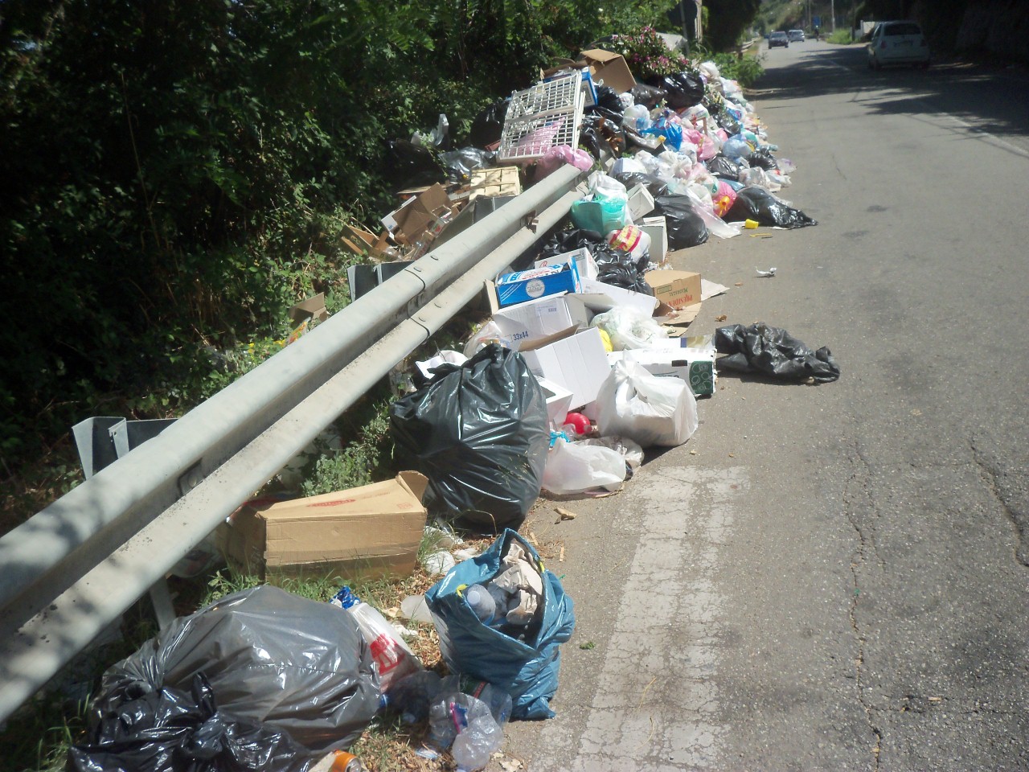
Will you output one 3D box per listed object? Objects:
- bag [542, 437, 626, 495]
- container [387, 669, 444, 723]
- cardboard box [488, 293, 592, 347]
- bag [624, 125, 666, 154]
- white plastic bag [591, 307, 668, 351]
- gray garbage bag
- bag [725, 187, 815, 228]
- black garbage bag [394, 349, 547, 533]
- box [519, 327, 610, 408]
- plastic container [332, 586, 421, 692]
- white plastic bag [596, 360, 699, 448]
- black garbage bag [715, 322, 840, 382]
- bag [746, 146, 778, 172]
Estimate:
[{"bbox_3d":[0.245,0.290,3.690,0.320,0.170,0.260,1,19,14],"label":"bag"},{"bbox_3d":[-0.242,0.754,2.460,0.200,0.100,0.100,-12,19,-18],"label":"container"},{"bbox_3d":[0.133,-0.330,5.150,0.420,0.270,0.320,-20,17,1],"label":"cardboard box"},{"bbox_3d":[1.318,-2.495,10.200,0.410,0.270,0.340,-6,18,0],"label":"bag"},{"bbox_3d":[0.608,-0.325,5.417,0.420,0.250,0.340,-1,19,10],"label":"white plastic bag"},{"bbox_3d":[-0.691,0.709,2.530,0.680,0.360,0.460,-5,18,3],"label":"gray garbage bag"},{"bbox_3d":[2.121,-1.487,8.400,0.720,0.300,0.420,-5,18,2],"label":"bag"},{"bbox_3d":[-0.143,0.144,3.652,0.560,0.580,0.500,-3,19,4],"label":"black garbage bag"},{"bbox_3d":[0.227,-0.081,4.500,0.290,0.310,0.240,-19,3,-19],"label":"box"},{"bbox_3d":[-0.360,0.648,2.620,0.220,0.250,0.180,1,19,14],"label":"plastic container"},{"bbox_3d":[0.543,0.051,4.198,0.420,0.310,0.320,-1,19,10],"label":"white plastic bag"},{"bbox_3d":[1.222,-0.155,4.720,0.580,0.220,0.380,1,19,14],"label":"black garbage bag"},{"bbox_3d":[2.815,-2.578,11.519,0.380,0.280,0.350,-1,19,10],"label":"bag"}]

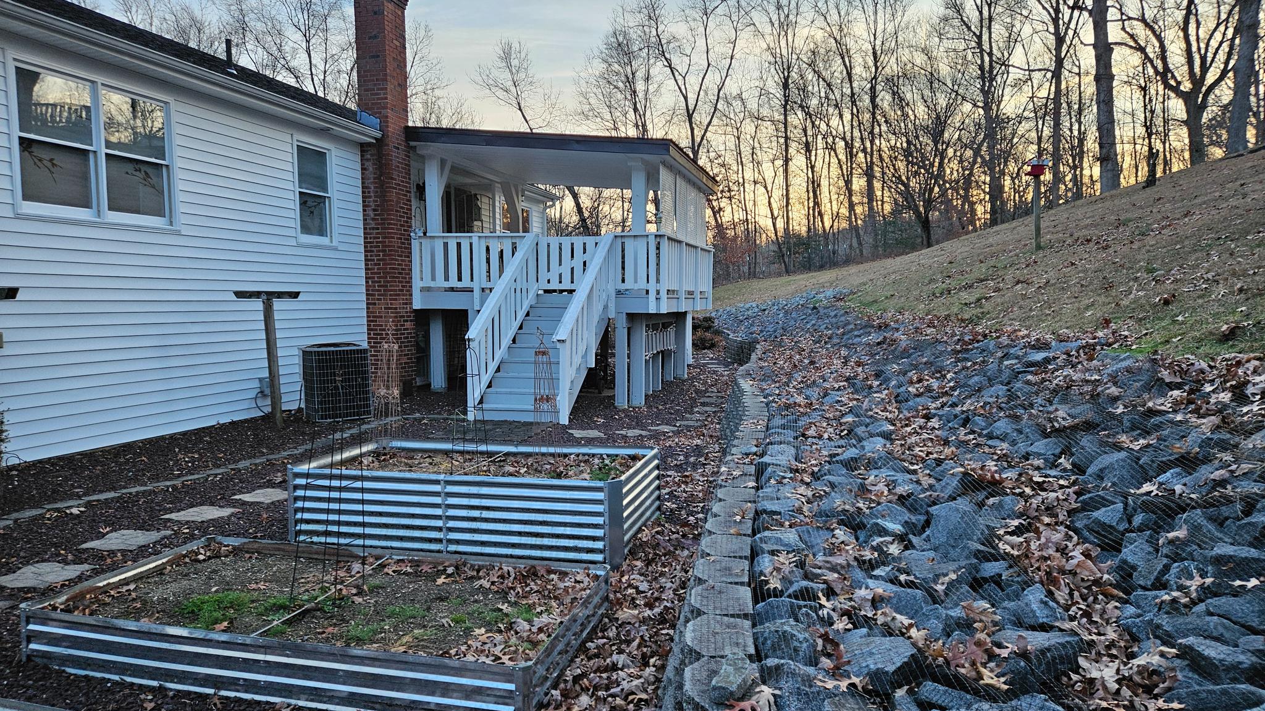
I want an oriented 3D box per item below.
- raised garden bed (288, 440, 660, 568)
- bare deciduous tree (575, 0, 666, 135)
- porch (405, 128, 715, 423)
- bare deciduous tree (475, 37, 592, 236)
[{"bbox_3d":[-1.118,1.047,6.370,2.440,0.555,1.270,1,4,14],"label":"raised garden bed"},{"bbox_3d":[-0.701,-10.815,42.564,4.554,13.620,4.327,0,4,-1],"label":"bare deciduous tree"},{"bbox_3d":[-1.276,-1.526,14.376,4.500,4.350,7.000,1,4,14],"label":"porch"},{"bbox_3d":[-3.749,-7.628,32.704,4.922,9.260,4.676,-1,4,-6],"label":"bare deciduous tree"}]

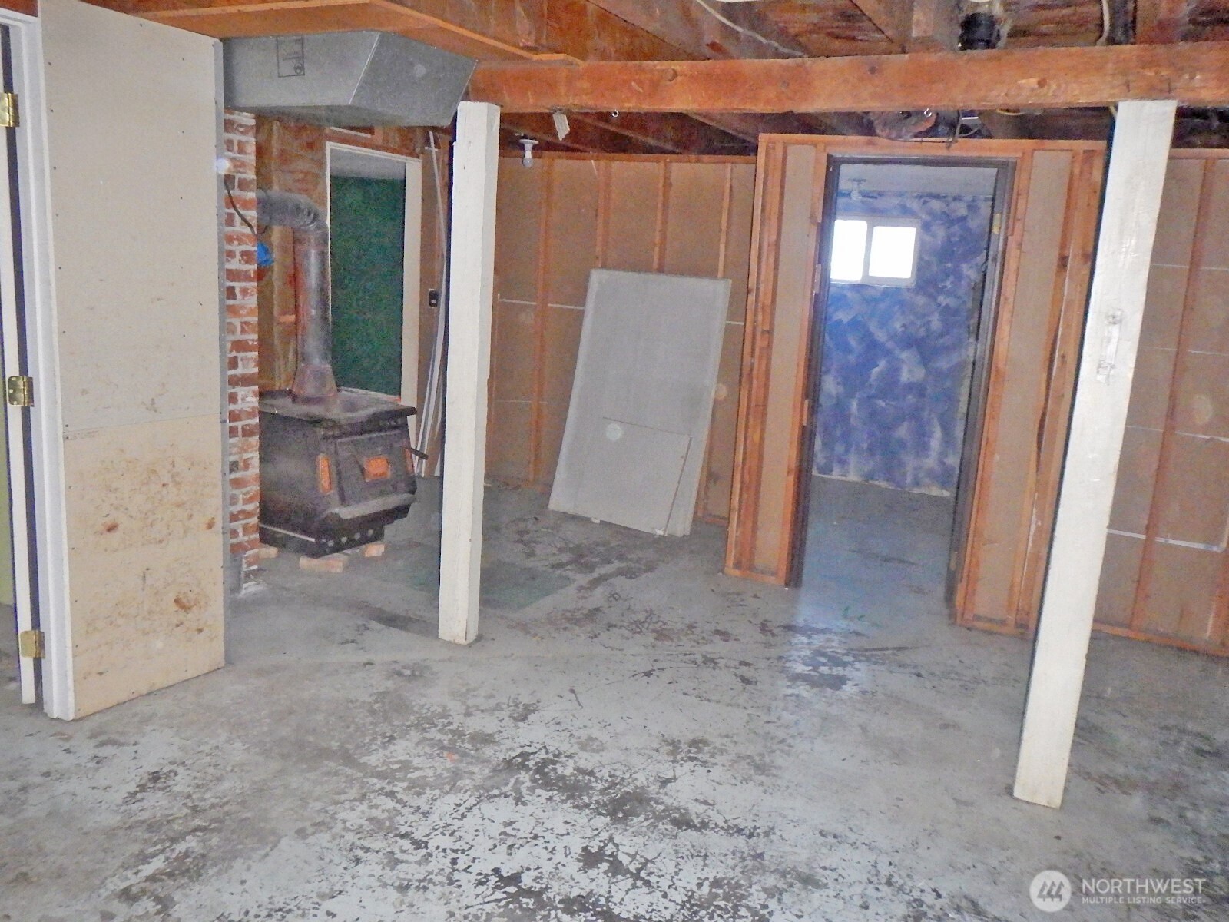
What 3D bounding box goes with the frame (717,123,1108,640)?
[{"bbox_3d":[1.299,-0.371,4.531,1.485,2.124,0.125,9,12,26],"label":"frame"}]

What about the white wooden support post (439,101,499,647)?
[{"bbox_3d":[-0.545,-0.287,3.760,0.118,2.017,0.115,9,12,26],"label":"white wooden support post"}]

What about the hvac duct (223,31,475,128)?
[{"bbox_3d":[-0.932,-1.293,3.409,0.772,0.212,0.434,9,12,26],"label":"hvac duct"}]

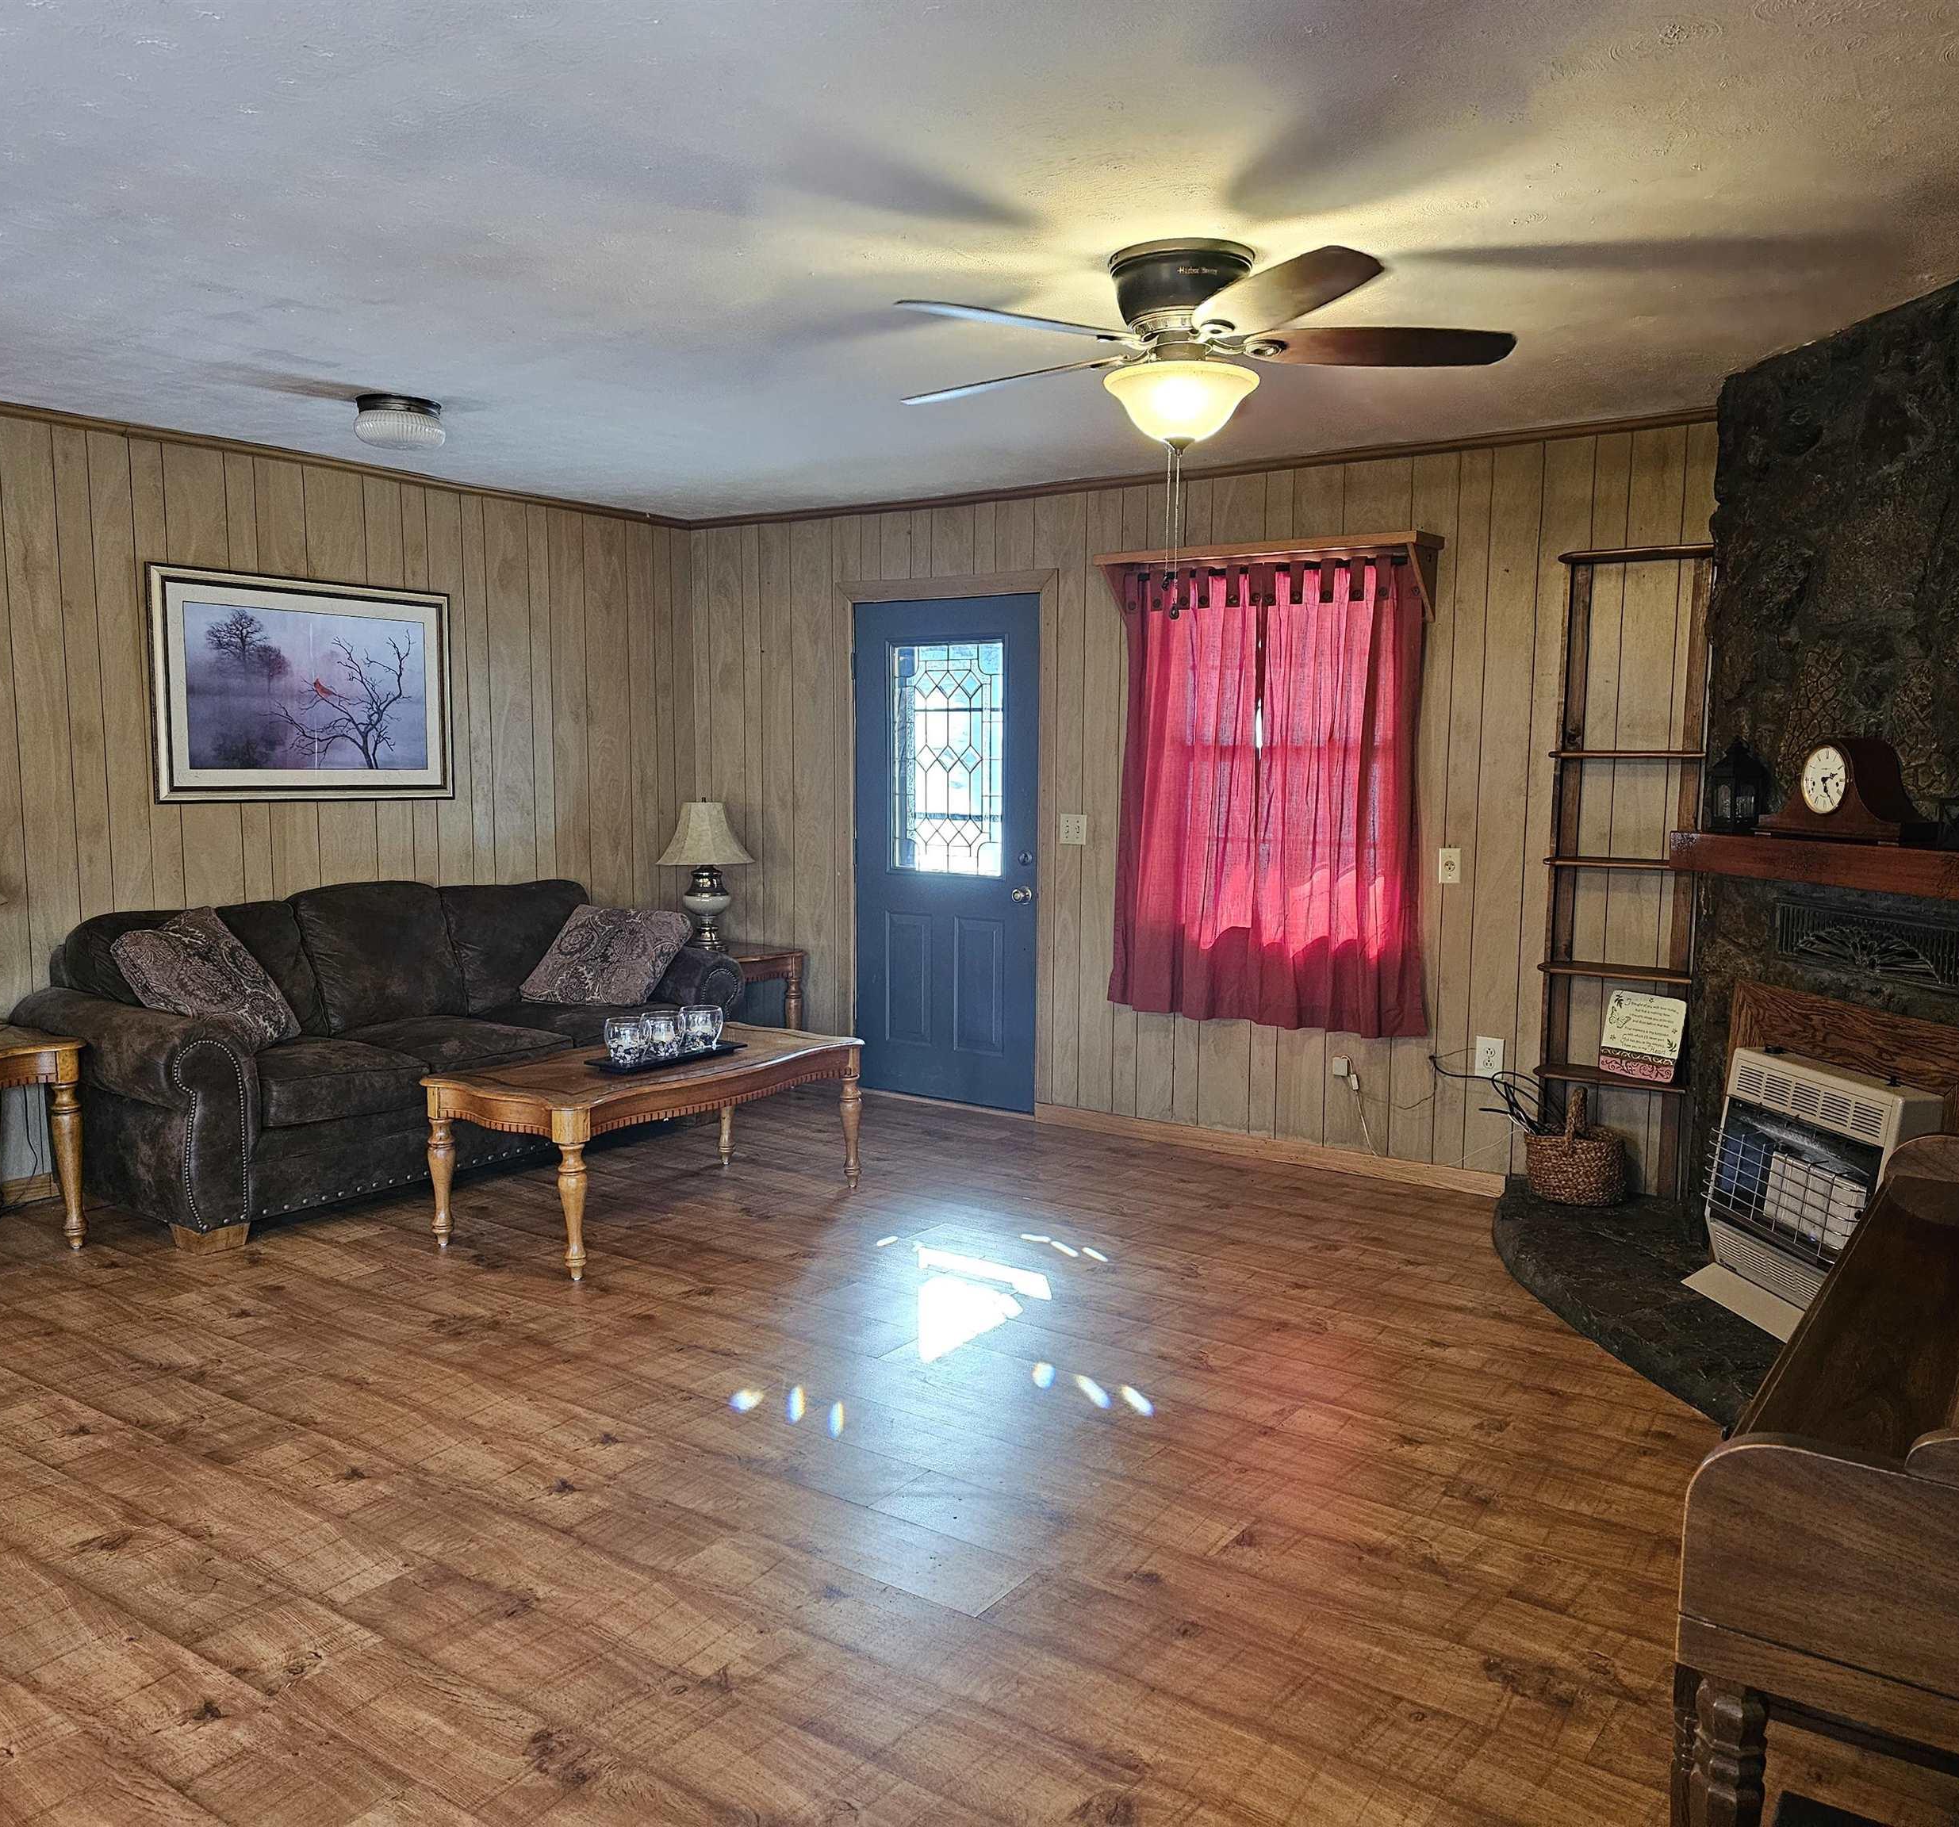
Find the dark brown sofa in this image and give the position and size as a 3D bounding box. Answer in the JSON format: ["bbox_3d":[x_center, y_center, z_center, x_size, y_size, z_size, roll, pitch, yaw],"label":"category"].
[{"bbox_3d":[-1.920,0.383,5.605,0.910,0.970,2.280,4,6,35],"label":"dark brown sofa"}]

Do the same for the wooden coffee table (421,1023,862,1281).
[{"bbox_3d":[-0.969,0.693,4.960,0.640,0.485,1.270,4,6,35],"label":"wooden coffee table"}]

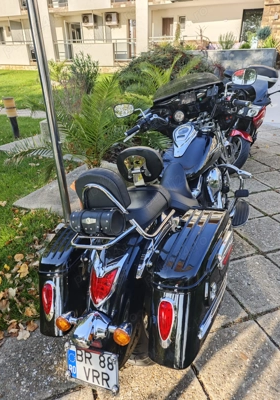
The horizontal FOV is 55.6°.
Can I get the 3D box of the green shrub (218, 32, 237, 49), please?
[{"bbox_3d":[4.345,-7.896,13.200,0.850,0.750,0.800,7,30,14],"label":"green shrub"}]

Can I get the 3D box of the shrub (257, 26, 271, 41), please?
[{"bbox_3d":[5.377,-7.241,11.525,0.600,0.540,0.600,9,29,20],"label":"shrub"}]

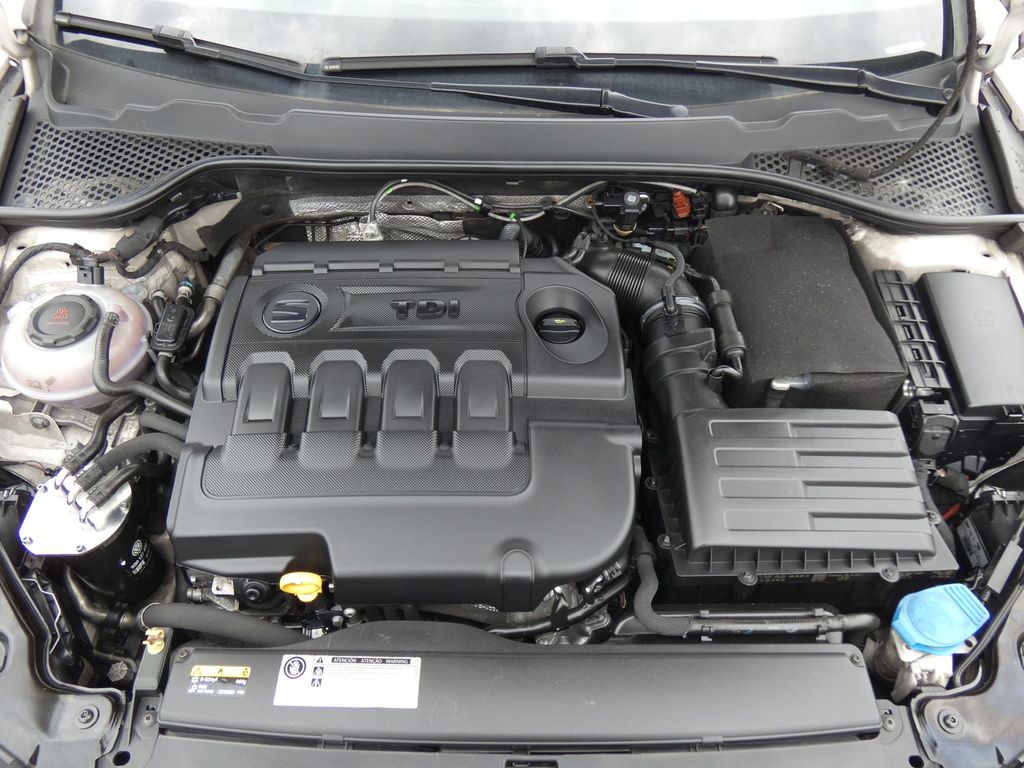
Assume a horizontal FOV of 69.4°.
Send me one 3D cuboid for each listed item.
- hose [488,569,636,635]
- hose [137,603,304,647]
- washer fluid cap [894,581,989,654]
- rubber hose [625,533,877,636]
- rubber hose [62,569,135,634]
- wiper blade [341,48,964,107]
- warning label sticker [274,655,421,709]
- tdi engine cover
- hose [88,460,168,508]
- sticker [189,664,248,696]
[{"bbox_3d":[0.059,0.264,0.885,0.180,0.050,0.065,0,50,0],"label":"hose"},{"bbox_3d":[-0.341,0.284,0.870,0.200,0.045,0.045,0,50,0],"label":"hose"},{"bbox_3d":[0.462,0.253,0.795,0.086,0.027,0.073,-21,54,-17],"label":"washer fluid cap"},{"bbox_3d":[0.285,0.234,0.868,0.285,0.045,0.125,0,50,0],"label":"rubber hose"},{"bbox_3d":[-0.514,0.269,0.920,0.080,0.050,0.070,0,50,0],"label":"rubber hose"},{"bbox_3d":[0.187,-0.443,1.061,0.890,0.065,0.060,0,50,0],"label":"wiper blade"},{"bbox_3d":[-0.164,0.298,0.740,0.141,0.001,0.051,0,50,0],"label":"warning label sticker"},{"bbox_3d":[-0.112,0.025,0.927,0.525,0.165,0.455,0,54,0],"label":"tdi engine cover"},{"bbox_3d":[-0.450,0.118,0.865,0.100,0.038,0.060,0,50,0],"label":"hose"},{"bbox_3d":[-0.294,0.297,0.742,0.060,0.001,0.032,0,50,0],"label":"sticker"}]

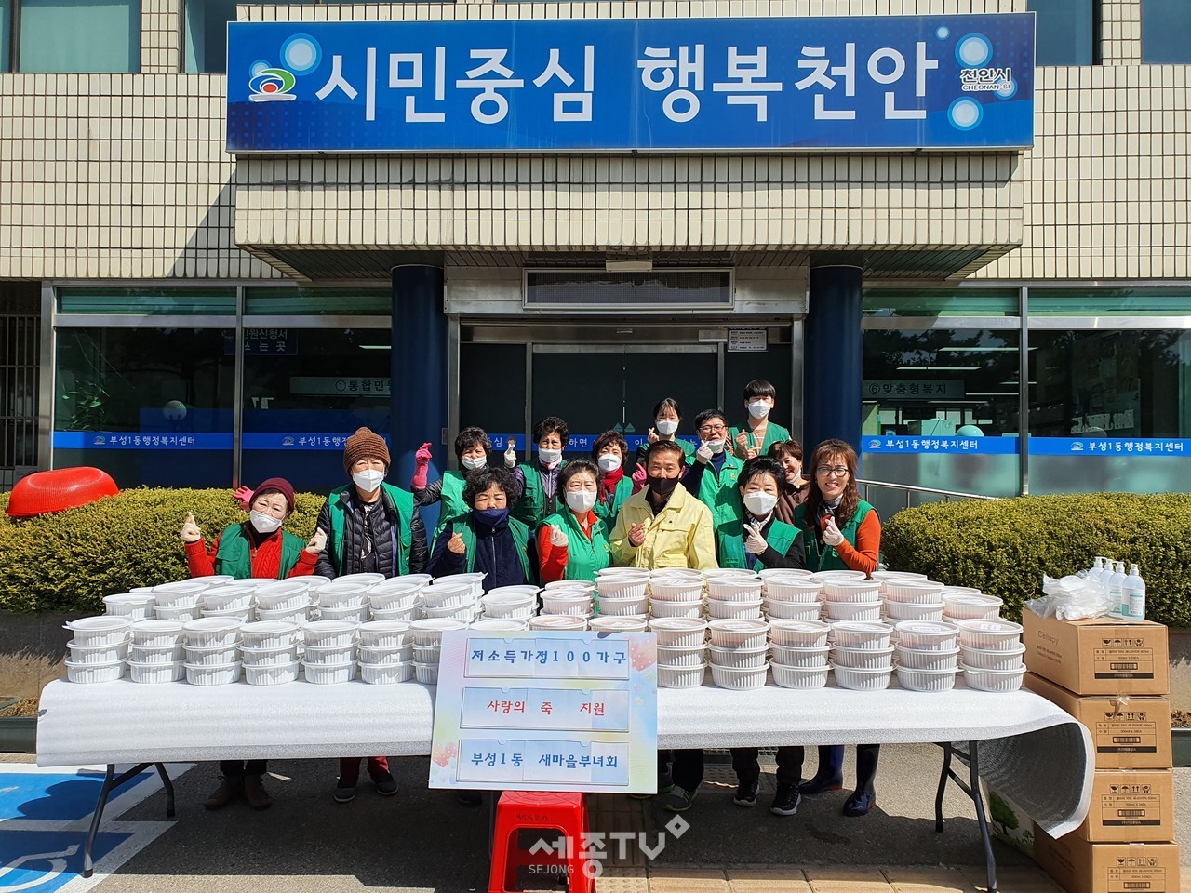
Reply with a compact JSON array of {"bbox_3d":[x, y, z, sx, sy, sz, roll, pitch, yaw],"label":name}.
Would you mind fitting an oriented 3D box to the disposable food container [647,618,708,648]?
[{"bbox_3d":[0.306,0.694,3.320,0.215,0.074,0.215,1,-1,3],"label":"disposable food container"}]

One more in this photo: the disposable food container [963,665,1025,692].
[{"bbox_3d":[1.437,0.827,3.224,0.216,0.083,0.216,1,-2,-2],"label":"disposable food container"}]

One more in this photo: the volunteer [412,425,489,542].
[{"bbox_3d":[-0.744,0.670,4.950,0.510,1.560,0.380,1,-1,-7],"label":"volunteer"}]

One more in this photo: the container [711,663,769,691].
[{"bbox_3d":[0.520,0.819,3.236,0.216,0.083,0.216,1,-2,-2],"label":"container"}]

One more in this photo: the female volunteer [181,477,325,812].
[{"bbox_3d":[-1.552,0.876,4.050,0.620,1.480,0.380,1,-1,-10],"label":"female volunteer"}]

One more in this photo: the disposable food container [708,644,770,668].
[{"bbox_3d":[0.521,0.747,3.239,0.216,0.083,0.216,1,-2,-2],"label":"disposable food container"}]

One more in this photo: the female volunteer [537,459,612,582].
[{"bbox_3d":[-0.084,0.816,3.920,0.480,1.530,0.320,1,-1,0],"label":"female volunteer"}]

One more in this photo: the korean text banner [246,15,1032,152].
[{"bbox_3d":[0.207,-2.699,6.720,6.005,0.990,0.130,1,-1,2],"label":"korean text banner"}]

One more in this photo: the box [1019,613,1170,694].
[{"bbox_3d":[1.770,0.721,3.197,0.305,0.230,0.374,1,-1,-2],"label":"box"}]

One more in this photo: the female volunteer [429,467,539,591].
[{"bbox_3d":[-0.506,0.849,4.040,0.500,1.500,0.380,1,-1,-6],"label":"female volunteer"}]

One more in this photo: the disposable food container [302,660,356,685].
[{"bbox_3d":[-0.950,0.791,3.189,0.187,0.068,0.187,1,-1,0],"label":"disposable food container"}]

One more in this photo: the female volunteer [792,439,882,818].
[{"bbox_3d":[1.091,0.794,4.040,0.450,1.640,0.400,0,-1,19],"label":"female volunteer"}]

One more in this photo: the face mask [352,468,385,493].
[{"bbox_3d":[-0.995,0.149,3.930,0.140,0.105,0.080,1,-1,0],"label":"face mask"}]

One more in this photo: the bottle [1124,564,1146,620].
[{"bbox_3d":[1.897,0.515,3.142,0.081,0.195,0.081,1,-2,-6],"label":"bottle"}]

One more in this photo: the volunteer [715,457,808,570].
[{"bbox_3d":[0.740,0.825,4.010,0.450,1.570,0.380,0,-1,13],"label":"volunteer"}]

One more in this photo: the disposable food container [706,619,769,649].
[{"bbox_3d":[0.523,0.693,3.300,0.222,0.076,0.222,1,-1,2],"label":"disposable food container"}]

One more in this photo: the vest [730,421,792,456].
[{"bbox_3d":[1.034,0.126,5.600,0.410,0.620,0.260,0,-1,7],"label":"vest"}]

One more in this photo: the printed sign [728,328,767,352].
[{"bbox_3d":[1.279,-0.893,7.500,0.330,0.200,0.020,1,-1,3],"label":"printed sign"}]

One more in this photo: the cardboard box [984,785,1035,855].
[{"bbox_3d":[1.770,1.456,3.550,0.300,0.280,0.240,1,-1,0],"label":"cardboard box"}]

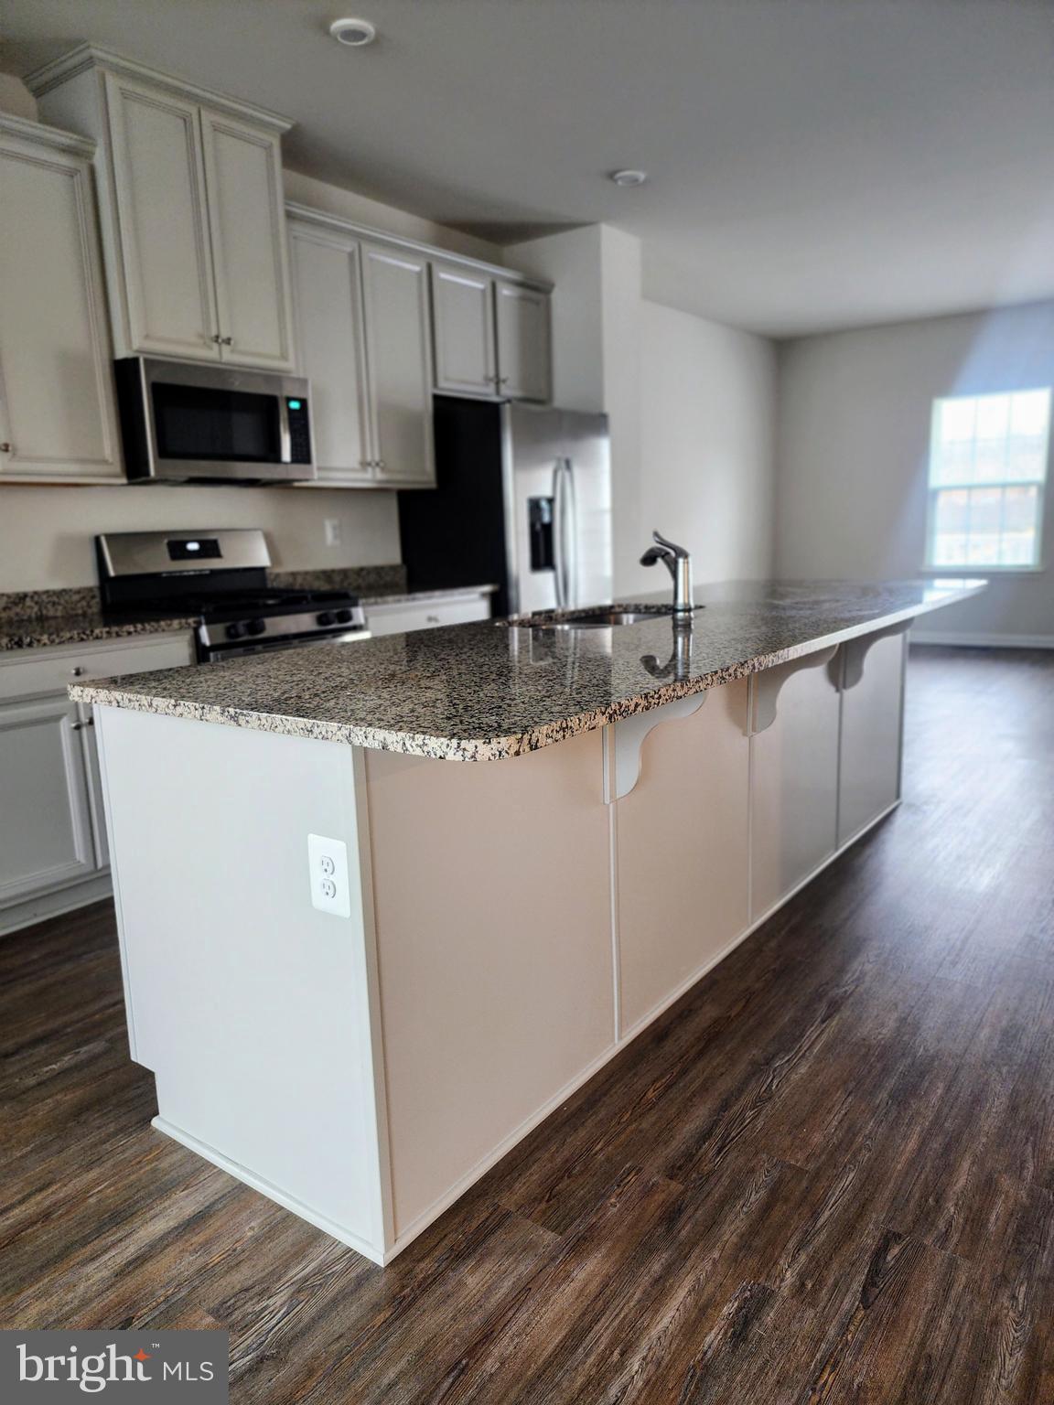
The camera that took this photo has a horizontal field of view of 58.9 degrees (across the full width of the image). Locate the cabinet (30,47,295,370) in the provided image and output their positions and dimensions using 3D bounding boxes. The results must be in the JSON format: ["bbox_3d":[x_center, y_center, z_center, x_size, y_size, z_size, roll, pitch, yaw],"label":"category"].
[{"bbox_3d":[-1.306,-1.720,3.505,0.425,0.925,0.805,6,13,36],"label":"cabinet"}]

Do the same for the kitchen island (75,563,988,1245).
[{"bbox_3d":[0.449,0.198,2.804,1.057,0.914,3.052,6,13,36],"label":"kitchen island"}]

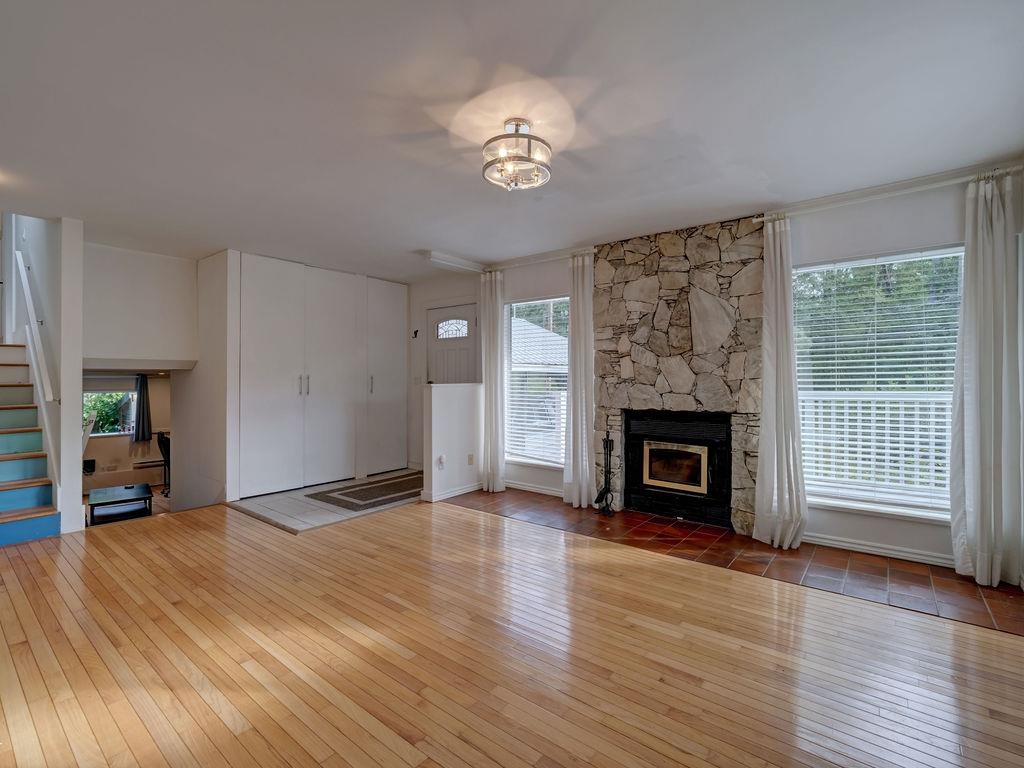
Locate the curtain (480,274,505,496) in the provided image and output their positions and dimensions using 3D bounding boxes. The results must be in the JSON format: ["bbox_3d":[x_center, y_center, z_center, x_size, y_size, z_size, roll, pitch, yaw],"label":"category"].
[{"bbox_3d":[-0.194,-0.040,5.053,0.350,2.330,0.130,0,0,38],"label":"curtain"}]

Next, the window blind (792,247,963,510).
[{"bbox_3d":[2.472,-0.023,3.273,1.030,1.663,0.060,0,0,38],"label":"window blind"}]

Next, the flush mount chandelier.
[{"bbox_3d":[0.027,-1.131,2.349,0.338,0.315,0.338,0,0,0],"label":"flush mount chandelier"}]

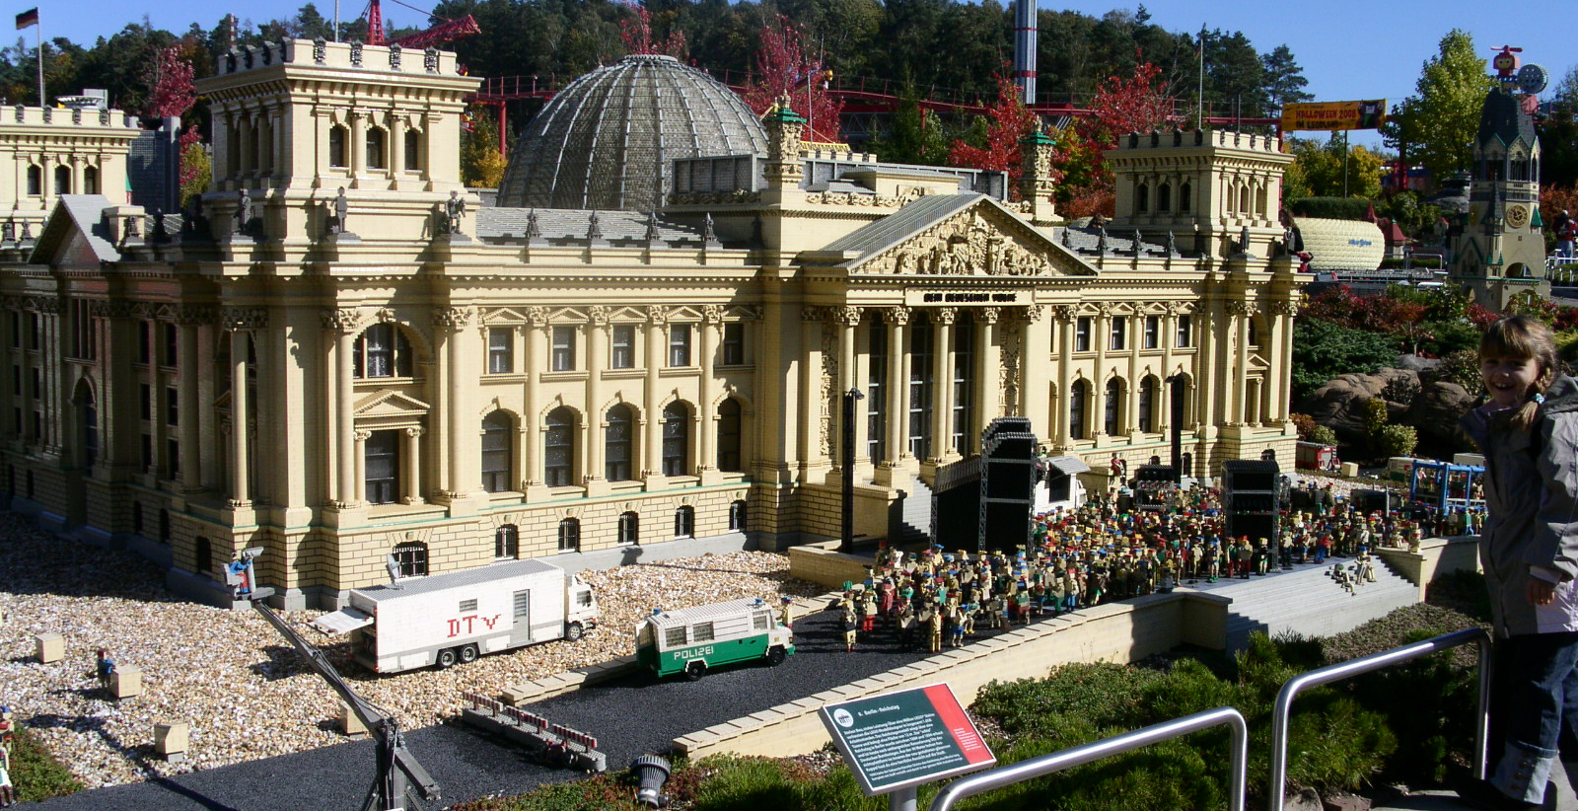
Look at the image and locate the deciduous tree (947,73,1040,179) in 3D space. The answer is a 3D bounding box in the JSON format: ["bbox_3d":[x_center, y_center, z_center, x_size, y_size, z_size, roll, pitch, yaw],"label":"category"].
[{"bbox_3d":[2.988,-3.053,25.141,1.548,3.495,1.548,1,5,0],"label":"deciduous tree"}]

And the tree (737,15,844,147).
[{"bbox_3d":[0.026,-4.247,30.201,1.794,4.995,1.794,1,5,0],"label":"tree"}]

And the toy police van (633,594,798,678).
[{"bbox_3d":[-0.164,0.524,3.899,0.395,0.155,0.095,-4,6,-41],"label":"toy police van"}]

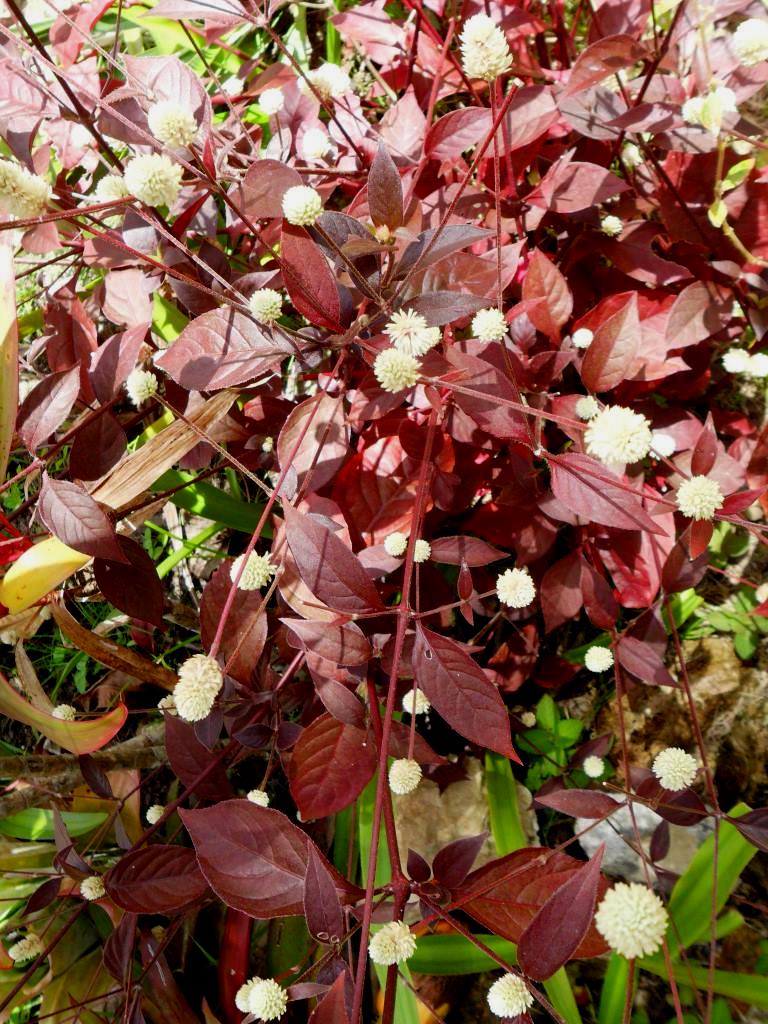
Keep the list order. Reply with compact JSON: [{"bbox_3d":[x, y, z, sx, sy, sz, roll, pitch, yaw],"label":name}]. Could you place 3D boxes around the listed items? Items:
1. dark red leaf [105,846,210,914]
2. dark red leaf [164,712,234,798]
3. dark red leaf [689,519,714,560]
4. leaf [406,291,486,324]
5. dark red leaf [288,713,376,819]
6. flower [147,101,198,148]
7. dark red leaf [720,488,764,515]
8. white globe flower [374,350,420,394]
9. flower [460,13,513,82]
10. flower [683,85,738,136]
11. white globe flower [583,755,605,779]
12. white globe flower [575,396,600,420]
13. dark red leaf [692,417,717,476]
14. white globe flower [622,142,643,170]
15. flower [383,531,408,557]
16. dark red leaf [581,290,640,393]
[{"bbox_3d":[-0.118,0.197,0.583,0.067,0.012,0.036,-7,63,13],"label":"dark red leaf"},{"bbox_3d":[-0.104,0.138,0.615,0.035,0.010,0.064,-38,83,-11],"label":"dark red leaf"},{"bbox_3d":[0.129,0.009,0.450,0.011,0.005,0.026,13,62,0],"label":"dark red leaf"},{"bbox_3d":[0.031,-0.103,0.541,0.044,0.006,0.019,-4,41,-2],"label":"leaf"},{"bbox_3d":[-0.025,0.123,0.530,0.041,0.063,0.012,30,26,9],"label":"dark red leaf"},{"bbox_3d":[-0.097,-0.177,0.500,0.022,0.021,0.022,0,43,0],"label":"flower"},{"bbox_3d":[0.151,-0.004,0.460,0.021,0.003,0.008,-24,60,-15],"label":"dark red leaf"},{"bbox_3d":[0.006,-0.058,0.450,0.018,0.018,0.018,0,42,0],"label":"white globe flower"},{"bbox_3d":[0.044,-0.202,0.475,0.023,0.028,0.023,-3,30,1],"label":"flower"},{"bbox_3d":[0.184,-0.228,0.620,0.029,0.026,0.020,0,44,0],"label":"flower"},{"bbox_3d":[0.105,0.128,0.550,0.011,0.011,0.011,0,47,0],"label":"white globe flower"},{"bbox_3d":[0.128,-0.065,0.690,0.016,0.016,0.016,0,42,0],"label":"white globe flower"},{"bbox_3d":[0.135,-0.027,0.460,0.011,0.027,0.006,5,9,16],"label":"dark red leaf"},{"bbox_3d":[0.164,-0.234,0.720,0.015,0.016,0.015,0,43,0],"label":"white globe flower"},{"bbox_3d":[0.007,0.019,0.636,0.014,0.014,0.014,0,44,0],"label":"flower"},{"bbox_3d":[0.116,-0.087,0.560,0.027,0.008,0.058,20,70,14],"label":"dark red leaf"}]

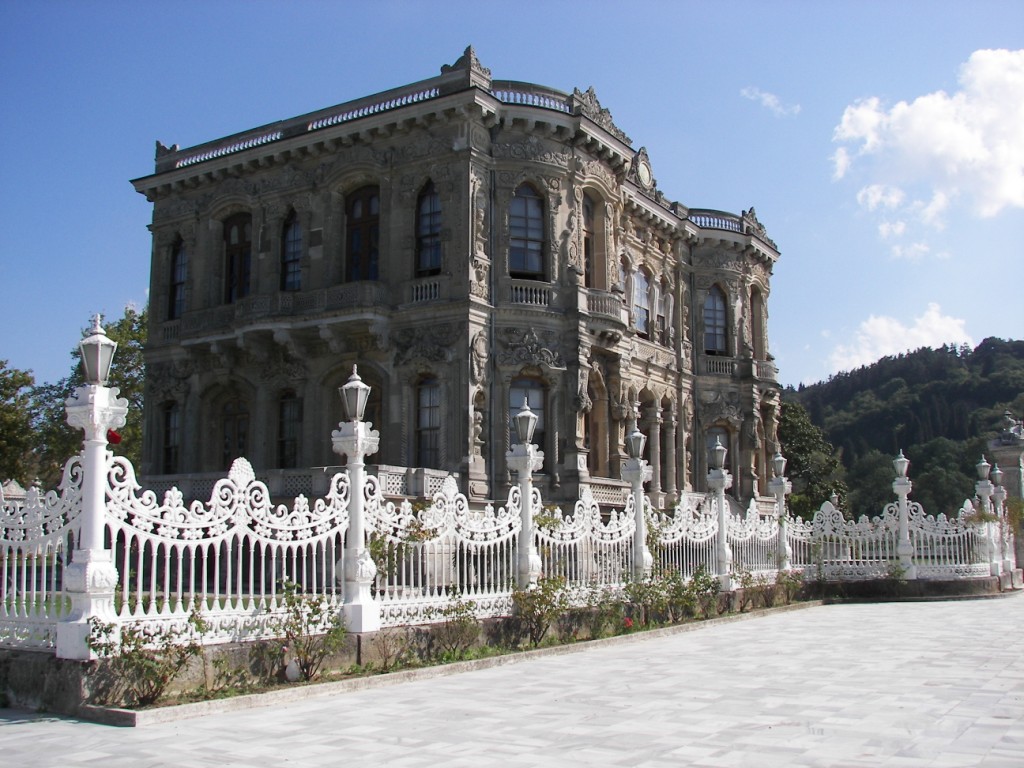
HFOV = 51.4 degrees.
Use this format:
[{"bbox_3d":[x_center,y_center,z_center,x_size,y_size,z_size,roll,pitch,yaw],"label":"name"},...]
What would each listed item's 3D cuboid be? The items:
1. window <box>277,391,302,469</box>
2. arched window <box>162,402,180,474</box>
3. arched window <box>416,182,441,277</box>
[{"bbox_3d":[-7.606,1.744,36.533,0.980,3.070,0.300,-5,-10,32],"label":"window"},{"bbox_3d":[-12.756,2.165,39.919,0.987,3.031,0.338,-5,-10,32],"label":"arched window"},{"bbox_3d":[-2.601,-4.996,34.339,1.050,3.230,0.300,-5,-10,32],"label":"arched window"}]

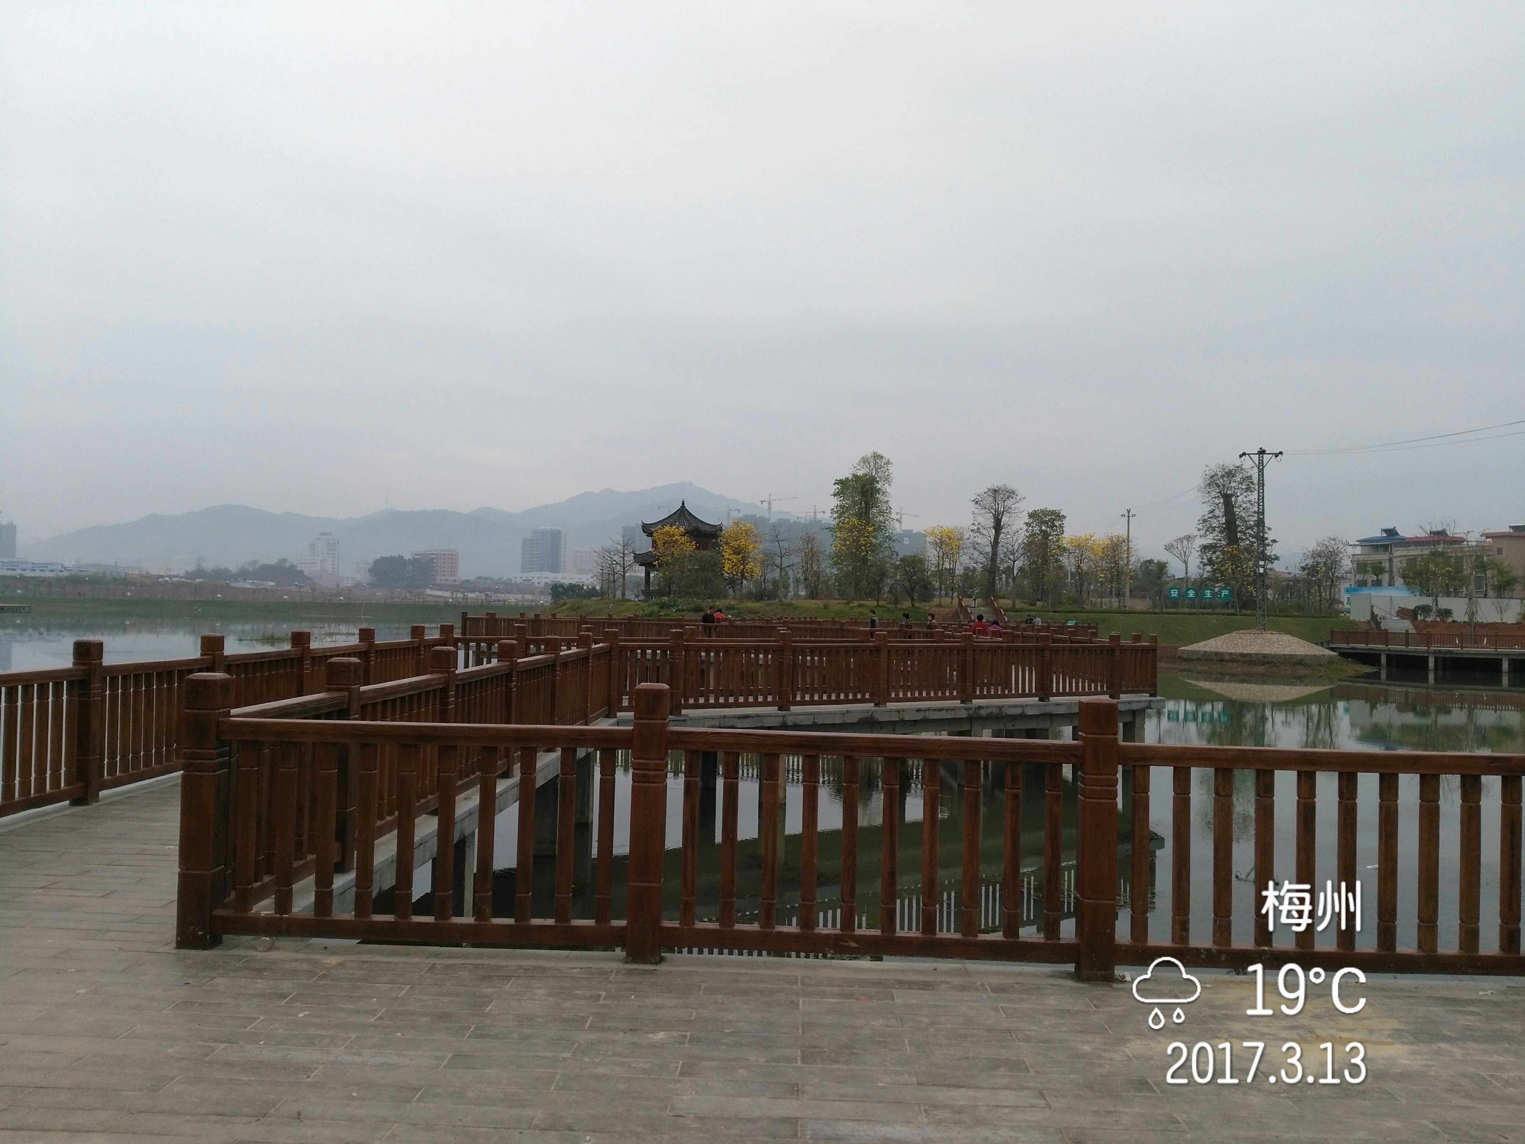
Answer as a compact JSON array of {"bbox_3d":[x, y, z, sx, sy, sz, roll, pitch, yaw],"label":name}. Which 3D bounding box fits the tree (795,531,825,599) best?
[{"bbox_3d":[4.478,-0.644,115.912,2.800,6.440,2.710,1,-2,2],"label":"tree"}]

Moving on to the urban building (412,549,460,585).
[{"bbox_3d":[-248.225,-4.077,938.000,20.000,26.950,33.000,3,-2,-41],"label":"urban building"}]

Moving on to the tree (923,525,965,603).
[{"bbox_3d":[15.855,-0.652,108.000,3.650,6.940,3.650,1,-2,8],"label":"tree"}]

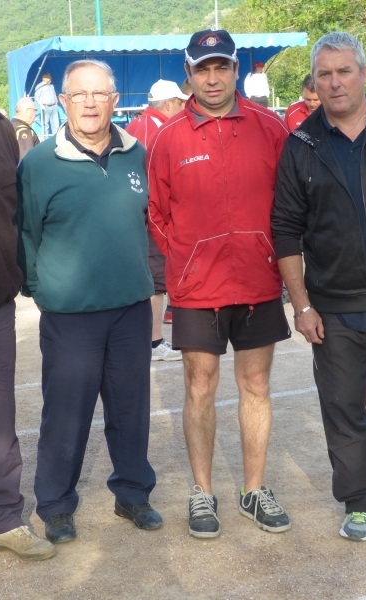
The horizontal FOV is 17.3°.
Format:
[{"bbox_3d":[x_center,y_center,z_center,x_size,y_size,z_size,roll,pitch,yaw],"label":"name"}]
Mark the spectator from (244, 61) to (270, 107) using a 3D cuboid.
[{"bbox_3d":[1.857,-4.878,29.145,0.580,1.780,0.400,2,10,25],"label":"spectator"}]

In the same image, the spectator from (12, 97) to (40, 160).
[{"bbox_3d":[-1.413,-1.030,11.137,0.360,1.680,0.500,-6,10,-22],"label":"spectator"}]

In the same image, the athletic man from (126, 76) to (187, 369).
[{"bbox_3d":[-0.167,-0.514,7.341,0.480,1.680,0.520,-5,10,-18],"label":"athletic man"}]

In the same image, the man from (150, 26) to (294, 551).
[{"bbox_3d":[0.152,-0.060,4.289,0.510,1.760,0.360,-4,9,-8],"label":"man"}]

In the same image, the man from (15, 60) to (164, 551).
[{"bbox_3d":[-0.347,-0.008,4.320,0.520,1.680,0.370,-5,10,-17],"label":"man"}]

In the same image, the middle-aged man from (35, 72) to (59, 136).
[{"bbox_3d":[-3.235,-4.608,29.142,0.540,1.740,0.380,-4,10,-10],"label":"middle-aged man"}]

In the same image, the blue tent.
[{"bbox_3d":[-0.549,-4.990,30.474,6.500,3.150,3.700,-6,10,-24],"label":"blue tent"}]

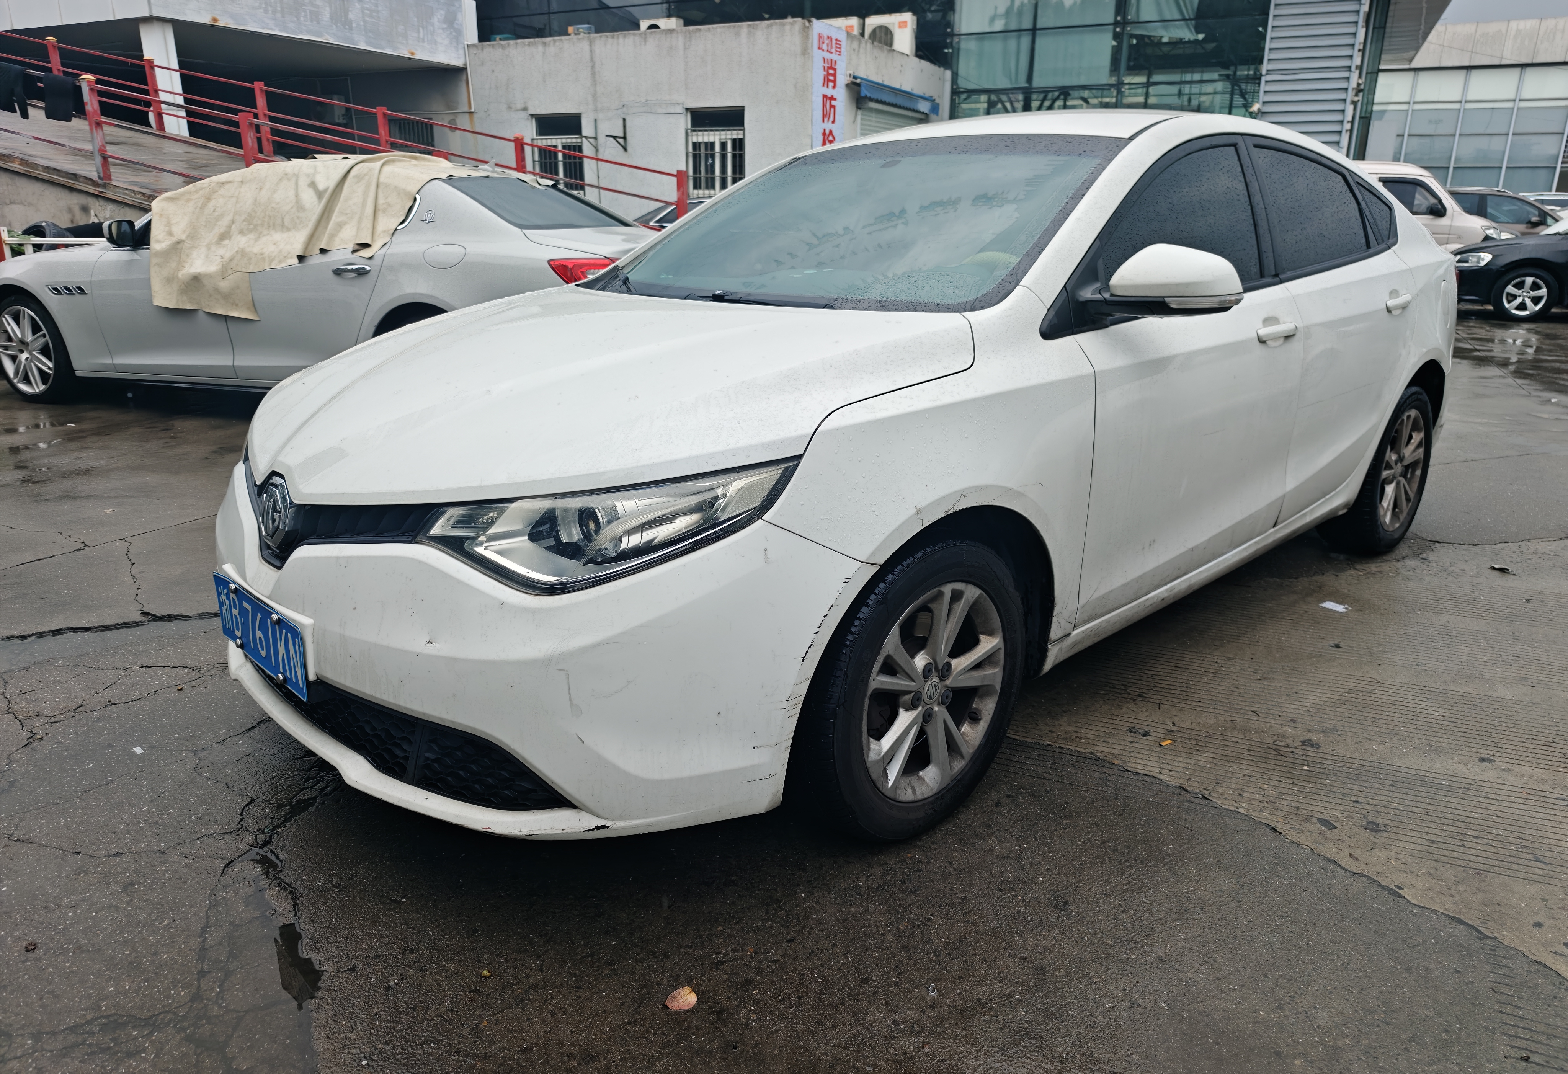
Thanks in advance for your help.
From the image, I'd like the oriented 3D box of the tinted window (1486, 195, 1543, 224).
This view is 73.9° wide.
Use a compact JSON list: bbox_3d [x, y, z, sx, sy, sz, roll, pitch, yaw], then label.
[{"bbox_3d":[11.222,-5.023,16.000,0.880,0.450,0.050,1,-2,5],"label":"tinted window"}]

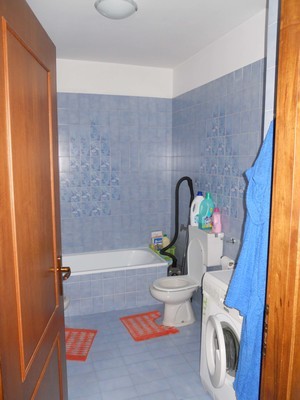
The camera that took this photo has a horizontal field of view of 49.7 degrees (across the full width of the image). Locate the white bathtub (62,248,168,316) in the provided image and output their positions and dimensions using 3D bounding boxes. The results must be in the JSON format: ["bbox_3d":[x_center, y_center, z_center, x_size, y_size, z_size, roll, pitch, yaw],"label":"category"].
[{"bbox_3d":[-0.677,0.908,3.596,1.600,0.445,0.692,-2,8,-19],"label":"white bathtub"}]

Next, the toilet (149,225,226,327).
[{"bbox_3d":[0.312,0.742,3.127,0.652,0.898,0.390,-2,8,-19],"label":"toilet"}]

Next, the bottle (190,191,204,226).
[{"bbox_3d":[0.488,0.092,3.263,0.155,0.360,0.095,2,8,11],"label":"bottle"}]

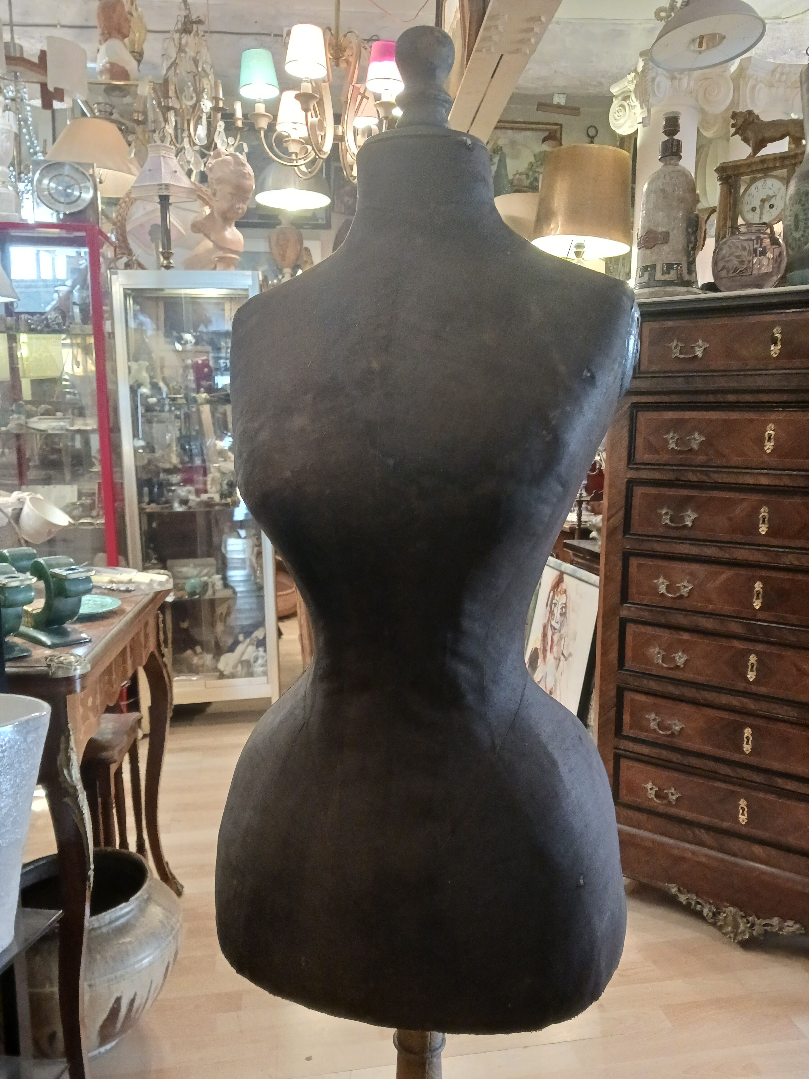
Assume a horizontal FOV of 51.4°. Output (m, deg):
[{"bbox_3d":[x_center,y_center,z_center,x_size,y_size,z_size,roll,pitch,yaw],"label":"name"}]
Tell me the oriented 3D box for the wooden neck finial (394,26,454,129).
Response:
[{"bbox_3d":[0.017,-0.392,0.720,0.050,0.087,0.050,-1,11,0],"label":"wooden neck finial"}]

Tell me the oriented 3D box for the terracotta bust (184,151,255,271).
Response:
[{"bbox_3d":[-0.667,-1.192,3.093,0.195,0.445,0.220,6,13,33],"label":"terracotta bust"}]

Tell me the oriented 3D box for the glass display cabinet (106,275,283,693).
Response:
[{"bbox_3d":[-0.776,-0.136,3.248,0.516,1.688,0.360,-3,11,-10],"label":"glass display cabinet"}]

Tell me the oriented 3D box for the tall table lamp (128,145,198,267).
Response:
[{"bbox_3d":[-0.867,-1.192,3.054,0.176,0.462,0.176,5,12,27],"label":"tall table lamp"}]

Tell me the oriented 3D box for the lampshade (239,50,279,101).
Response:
[{"bbox_3d":[-0.417,-1.342,2.420,0.114,0.108,0.114,-1,11,0],"label":"lampshade"}]

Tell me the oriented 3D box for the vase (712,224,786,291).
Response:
[{"bbox_3d":[0.739,-0.597,1.802,0.161,0.146,0.161,6,13,33],"label":"vase"}]

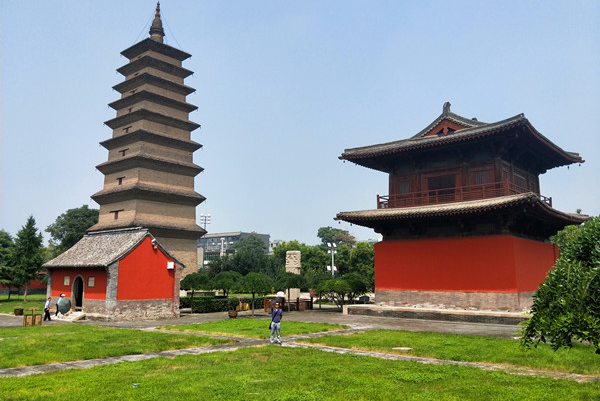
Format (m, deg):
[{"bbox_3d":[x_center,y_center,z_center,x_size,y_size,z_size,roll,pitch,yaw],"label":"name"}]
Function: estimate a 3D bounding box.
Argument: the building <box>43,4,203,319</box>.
[{"bbox_3d":[-19.077,-7.600,56.084,10.500,39.620,10.500,-7,-12,36],"label":"building"}]

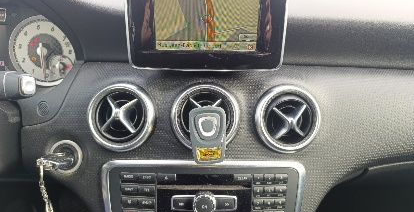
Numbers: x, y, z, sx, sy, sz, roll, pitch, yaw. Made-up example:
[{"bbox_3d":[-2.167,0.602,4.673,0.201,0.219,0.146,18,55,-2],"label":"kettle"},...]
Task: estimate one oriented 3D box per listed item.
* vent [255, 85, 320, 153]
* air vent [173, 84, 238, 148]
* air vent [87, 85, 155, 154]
[{"bbox_3d":[0.108,0.016,0.361,0.087,0.087,0.030,-2,3,-6],"label":"vent"},{"bbox_3d":[-0.001,0.016,0.356,0.087,0.087,0.030,0,3,0],"label":"air vent"},{"bbox_3d":[-0.113,0.016,0.361,0.087,0.087,0.030,3,3,6],"label":"air vent"}]

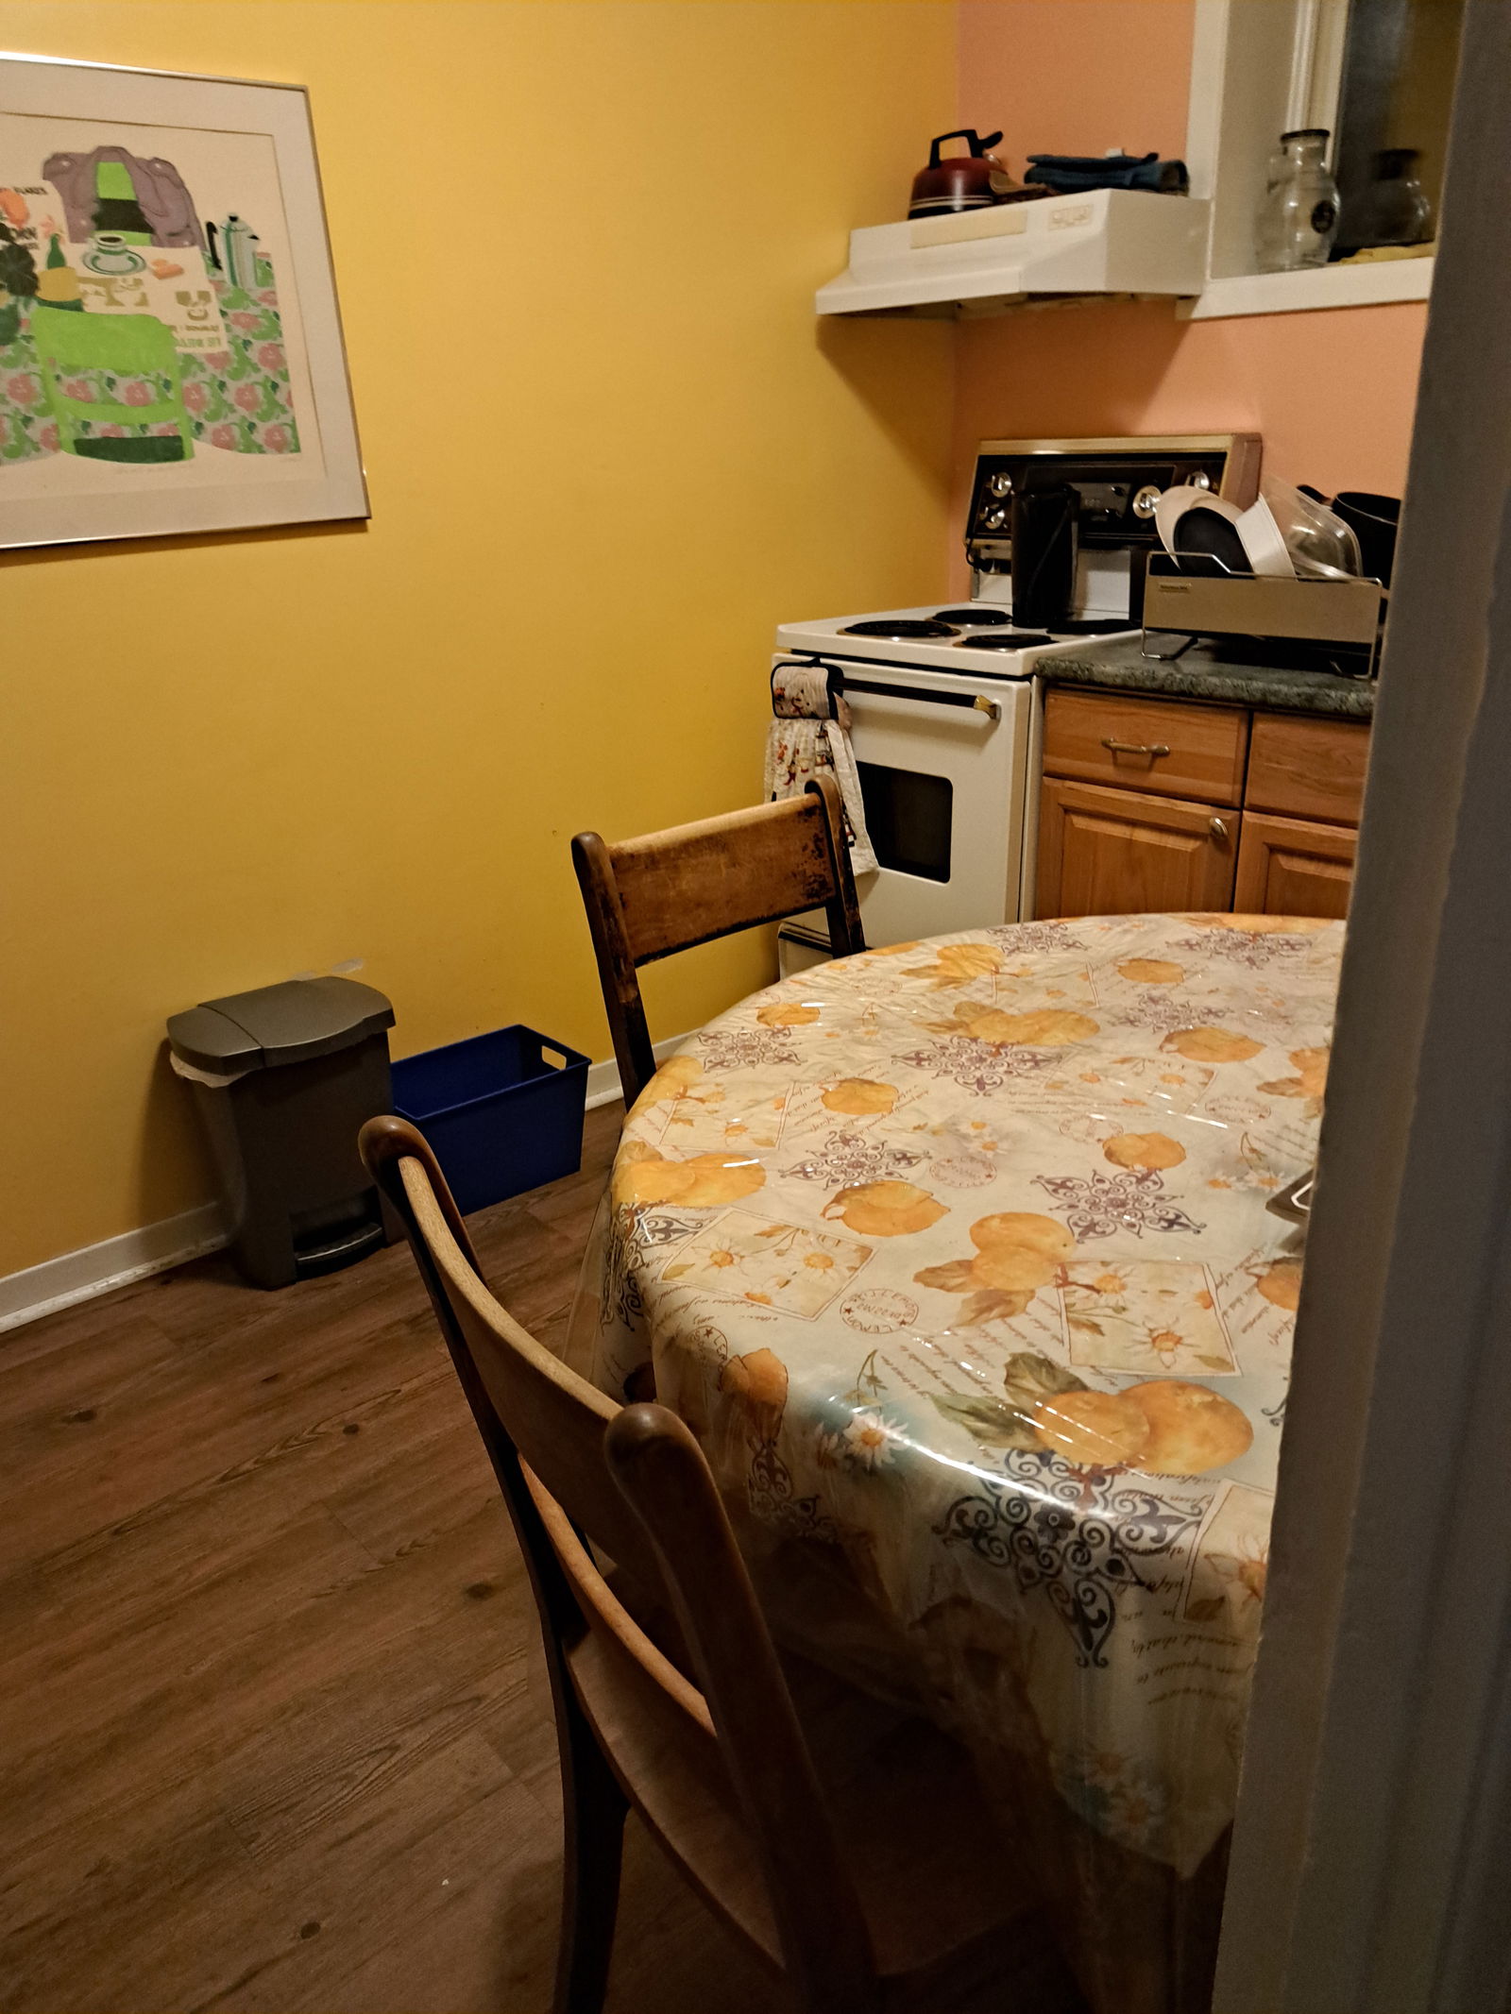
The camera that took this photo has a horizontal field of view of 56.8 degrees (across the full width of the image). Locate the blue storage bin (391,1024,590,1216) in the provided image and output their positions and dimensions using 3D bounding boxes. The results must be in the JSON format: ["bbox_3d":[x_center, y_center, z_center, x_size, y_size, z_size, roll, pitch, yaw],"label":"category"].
[{"bbox_3d":[-0.486,0.215,2.481,0.335,0.235,0.225,-20,28,-35],"label":"blue storage bin"}]

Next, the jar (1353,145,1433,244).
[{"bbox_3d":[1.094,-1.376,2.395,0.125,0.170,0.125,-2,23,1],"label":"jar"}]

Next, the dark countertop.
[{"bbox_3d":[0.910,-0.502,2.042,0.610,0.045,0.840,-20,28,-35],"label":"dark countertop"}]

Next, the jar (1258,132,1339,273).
[{"bbox_3d":[0.905,-1.331,2.321,0.130,0.215,0.130,-2,23,1],"label":"jar"}]

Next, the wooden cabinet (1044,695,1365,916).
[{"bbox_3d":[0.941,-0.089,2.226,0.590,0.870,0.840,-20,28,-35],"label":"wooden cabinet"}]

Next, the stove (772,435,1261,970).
[{"bbox_3d":[0.459,-0.424,2.665,0.640,1.190,0.600,-20,28,-35],"label":"stove"}]

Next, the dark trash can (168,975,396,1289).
[{"bbox_3d":[-0.729,0.213,2.244,0.285,0.440,0.270,-20,28,-35],"label":"dark trash can"}]

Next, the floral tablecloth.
[{"bbox_3d":[0.440,0.260,1.083,1.130,0.360,1.130,-20,28,-35],"label":"floral tablecloth"}]

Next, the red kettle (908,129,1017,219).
[{"bbox_3d":[0.369,-1.518,2.540,0.205,0.180,0.175,19,31,41],"label":"red kettle"}]

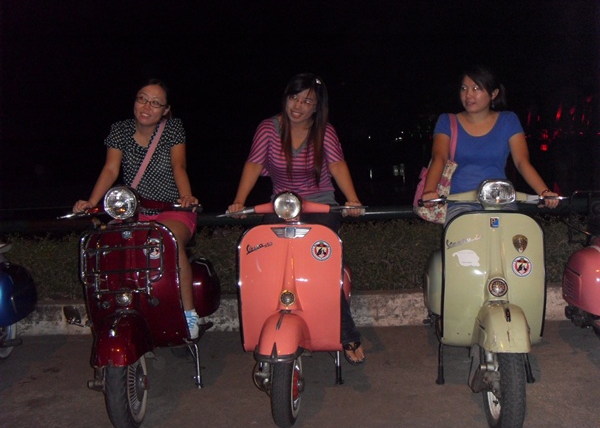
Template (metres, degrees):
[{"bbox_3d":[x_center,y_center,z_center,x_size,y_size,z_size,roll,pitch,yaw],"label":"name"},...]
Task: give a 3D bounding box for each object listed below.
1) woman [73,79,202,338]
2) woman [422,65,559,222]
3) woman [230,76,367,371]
[{"bbox_3d":[-0.725,-0.010,3.759,0.610,1.280,0.820,-1,4,5],"label":"woman"},{"bbox_3d":[0.854,-0.043,3.709,0.610,1.320,0.820,-1,4,8],"label":"woman"},{"bbox_3d":[0.012,0.085,3.898,0.640,1.550,0.920,-1,4,5],"label":"woman"}]

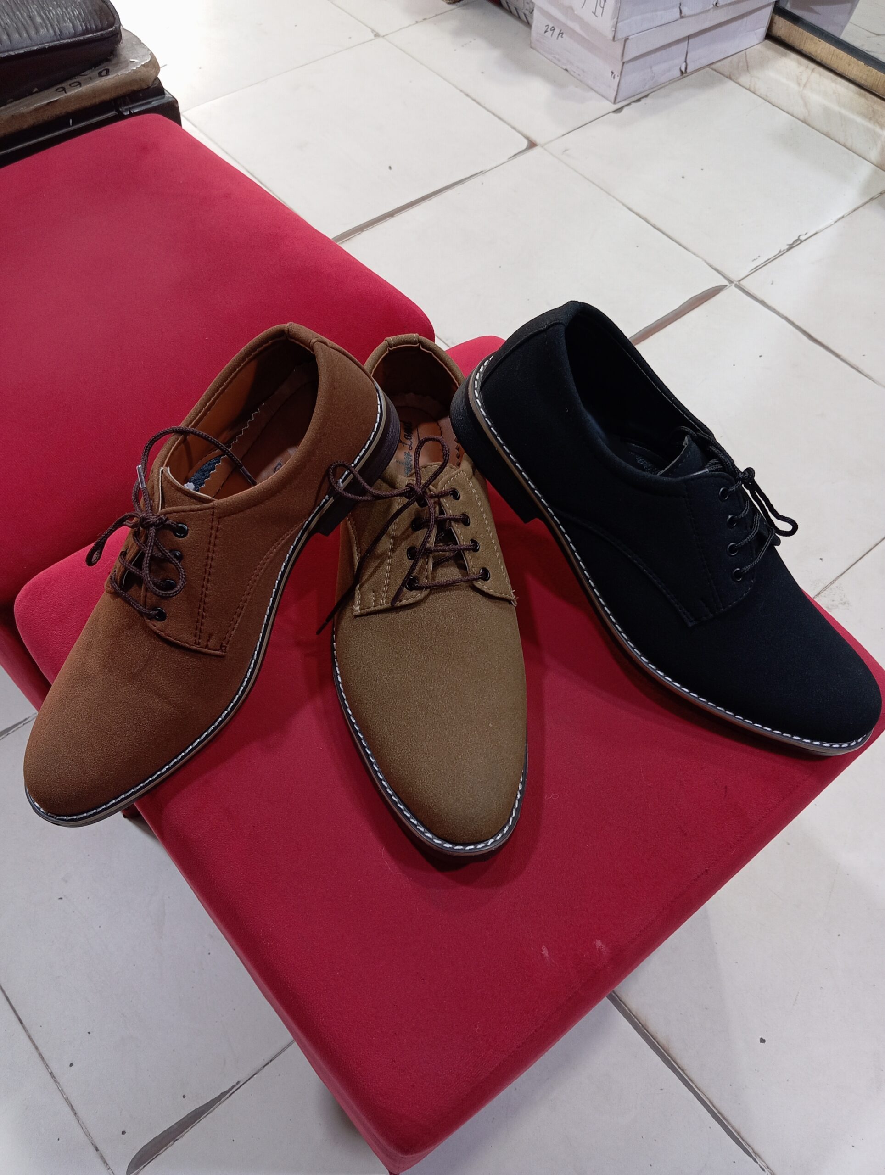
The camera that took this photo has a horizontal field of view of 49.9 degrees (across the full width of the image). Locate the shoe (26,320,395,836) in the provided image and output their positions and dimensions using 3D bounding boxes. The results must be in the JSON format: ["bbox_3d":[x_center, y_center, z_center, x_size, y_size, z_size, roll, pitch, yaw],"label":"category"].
[{"bbox_3d":[-0.141,-0.010,0.506,0.108,0.112,0.300,34,83,18],"label":"shoe"}]

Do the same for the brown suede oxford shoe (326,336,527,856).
[{"bbox_3d":[-0.010,-0.008,0.533,0.108,0.112,0.300,-5,58,-11],"label":"brown suede oxford shoe"}]

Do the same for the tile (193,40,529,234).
[{"bbox_3d":[-0.127,-0.718,1.501,0.396,0.010,0.396,-34,65,-22],"label":"tile"}]

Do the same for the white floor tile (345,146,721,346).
[{"bbox_3d":[0.129,-0.453,1.344,0.396,0.010,0.396,-34,65,-22],"label":"white floor tile"}]

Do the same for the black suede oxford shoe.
[{"bbox_3d":[0.138,-0.024,0.503,0.300,0.112,0.108,42,65,-2],"label":"black suede oxford shoe"}]

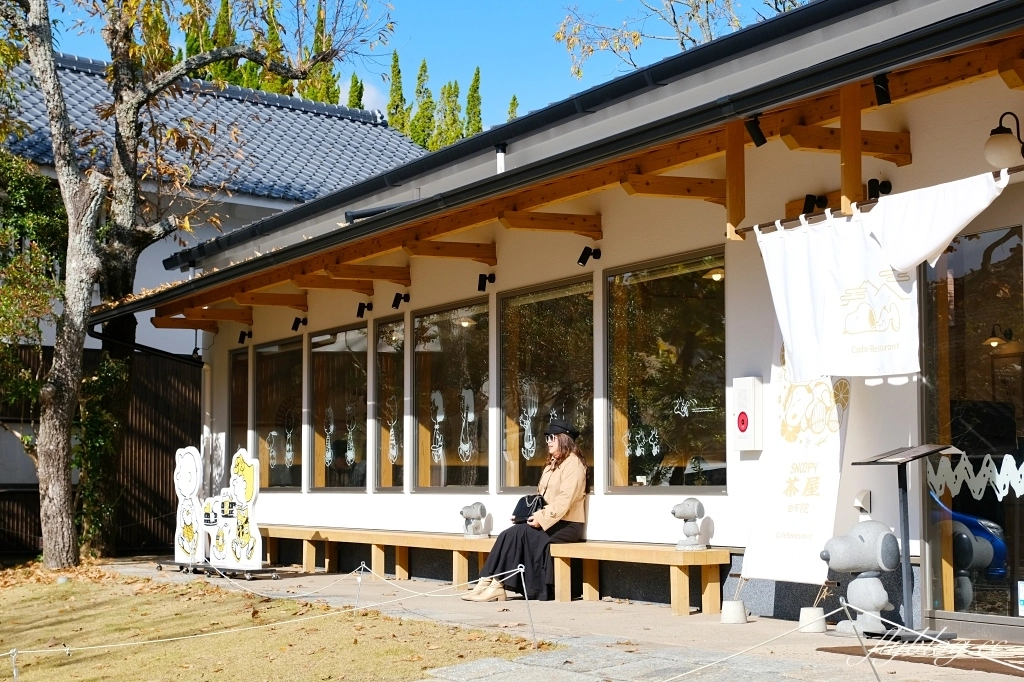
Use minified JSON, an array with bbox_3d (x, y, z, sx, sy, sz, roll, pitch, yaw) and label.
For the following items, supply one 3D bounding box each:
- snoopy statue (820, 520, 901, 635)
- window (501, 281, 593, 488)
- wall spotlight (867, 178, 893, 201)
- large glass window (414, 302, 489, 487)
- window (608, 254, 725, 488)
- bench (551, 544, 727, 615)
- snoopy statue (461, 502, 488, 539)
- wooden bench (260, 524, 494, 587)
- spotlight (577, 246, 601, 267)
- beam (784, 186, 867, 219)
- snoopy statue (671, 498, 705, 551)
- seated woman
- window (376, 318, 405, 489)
[{"bbox_3d":[1.993,1.357,10.465,0.450,0.645,0.340,2,-5,-19],"label":"snoopy statue"},{"bbox_3d":[0.267,0.378,14.690,0.080,1.650,1.640,2,-5,-27],"label":"window"},{"bbox_3d":[2.165,-0.892,10.770,0.150,0.130,0.080,2,-5,-27],"label":"wall spotlight"},{"bbox_3d":[-0.543,0.510,16.185,0.090,1.650,1.640,2,-5,-26],"label":"large glass window"},{"bbox_3d":[1.084,0.250,12.940,0.090,1.650,1.650,2,-5,-26],"label":"window"},{"bbox_3d":[0.848,1.653,12.723,0.434,0.417,1.921,2,-5,-27],"label":"bench"},{"bbox_3d":[-0.295,1.468,14.943,0.205,0.295,0.160,2,-5,-26],"label":"snoopy statue"},{"bbox_3d":[-1.241,1.988,16.893,0.455,0.417,6.096,2,-5,-27],"label":"wooden bench"},{"bbox_3d":[0.588,-0.635,13.769,0.165,0.155,0.075,2,-5,-26],"label":"spotlight"},{"bbox_3d":[1.932,-0.841,11.234,0.040,0.110,0.790,2,-5,-26],"label":"beam"},{"bbox_3d":[1.174,1.222,12.126,0.235,0.344,0.170,2,-5,-27],"label":"snoopy statue"},{"bbox_3d":[0.087,1.263,13.655,0.940,1.344,0.550,2,-5,-27],"label":"seated woman"},{"bbox_3d":[-1.153,0.607,17.401,0.090,1.650,0.740,2,-5,-26],"label":"window"}]

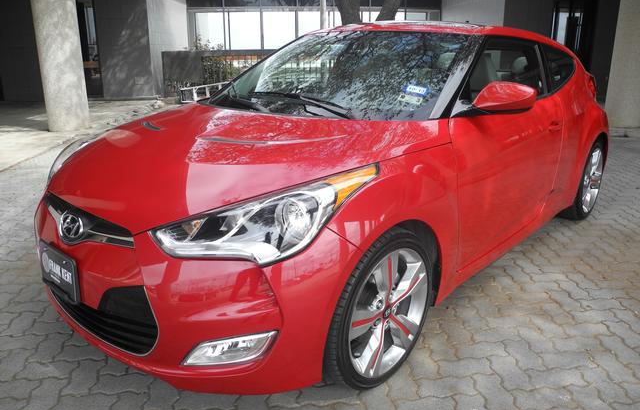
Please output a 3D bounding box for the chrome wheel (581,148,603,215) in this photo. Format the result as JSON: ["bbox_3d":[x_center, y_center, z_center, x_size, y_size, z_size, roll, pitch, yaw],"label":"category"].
[{"bbox_3d":[1.947,-0.193,3.869,0.170,0.490,0.490,14,21,39],"label":"chrome wheel"}]

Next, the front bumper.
[{"bbox_3d":[-0.707,0.226,2.052,1.740,0.530,0.640,14,21,39],"label":"front bumper"}]

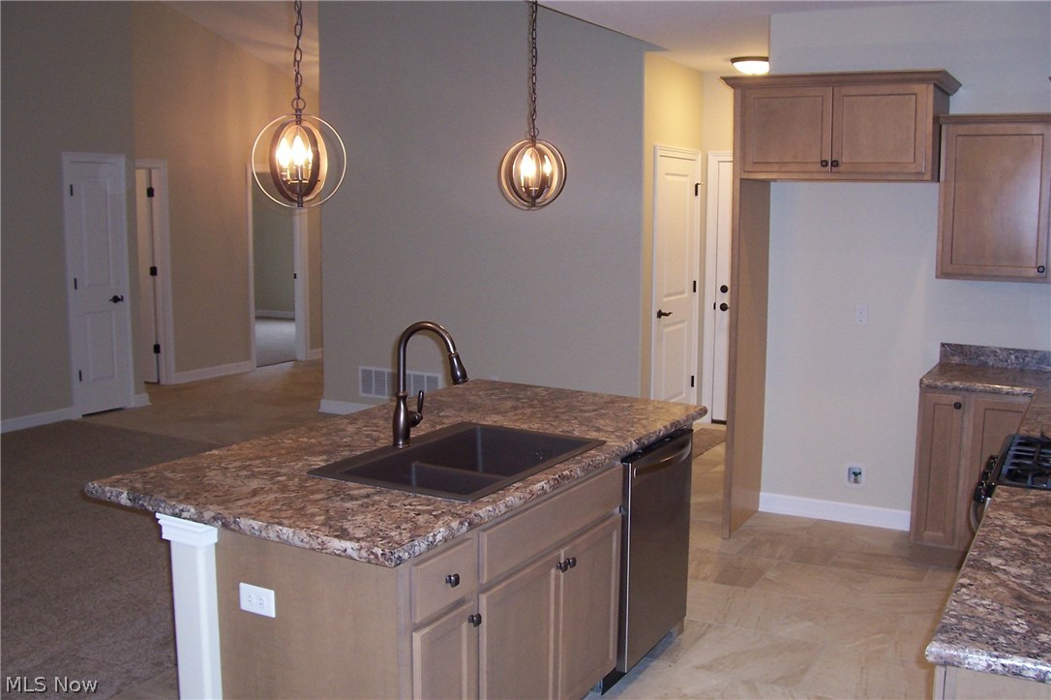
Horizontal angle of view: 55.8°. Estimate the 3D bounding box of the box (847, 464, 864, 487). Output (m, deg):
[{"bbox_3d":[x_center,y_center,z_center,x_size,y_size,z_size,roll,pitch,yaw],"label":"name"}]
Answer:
[{"bbox_3d":[1.743,0.654,5.234,0.105,0.111,0.053,5,9,30],"label":"box"}]

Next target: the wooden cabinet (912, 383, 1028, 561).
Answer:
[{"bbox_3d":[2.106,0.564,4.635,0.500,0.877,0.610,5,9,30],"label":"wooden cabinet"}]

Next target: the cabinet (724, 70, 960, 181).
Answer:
[{"bbox_3d":[1.517,-1.046,4.757,1.037,0.488,0.628,5,9,30],"label":"cabinet"}]

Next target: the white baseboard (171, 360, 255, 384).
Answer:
[{"bbox_3d":[-3.117,0.218,9.927,0.015,0.113,1.090,5,9,30],"label":"white baseboard"}]

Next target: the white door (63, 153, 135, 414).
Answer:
[{"bbox_3d":[-3.430,-0.518,7.952,0.060,2.124,0.589,5,9,30],"label":"white door"}]

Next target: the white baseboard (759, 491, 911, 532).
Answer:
[{"bbox_3d":[1.660,0.860,5.281,0.863,0.111,0.015,5,9,30],"label":"white baseboard"}]

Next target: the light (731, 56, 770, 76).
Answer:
[{"bbox_3d":[1.592,-1.953,6.877,0.324,0.115,0.324,5,9,30],"label":"light"}]

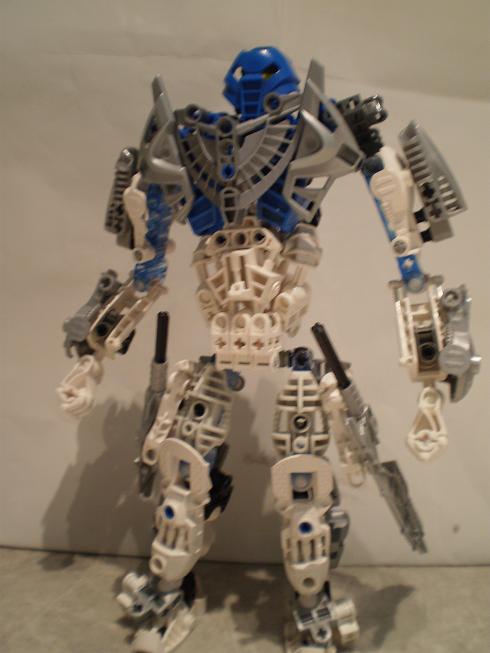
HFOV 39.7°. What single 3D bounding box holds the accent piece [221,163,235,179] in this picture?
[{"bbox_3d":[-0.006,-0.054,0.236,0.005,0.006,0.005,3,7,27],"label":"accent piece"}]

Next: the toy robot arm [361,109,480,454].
[{"bbox_3d":[0.058,-0.013,0.228,0.036,0.109,0.032,2,6,17],"label":"toy robot arm"}]

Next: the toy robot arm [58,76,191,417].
[{"bbox_3d":[-0.046,-0.029,0.266,0.041,0.124,0.036,4,7,32],"label":"toy robot arm"}]

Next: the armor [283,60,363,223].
[{"bbox_3d":[0.026,-0.061,0.231,0.027,0.053,0.019,2,6,19],"label":"armor"}]

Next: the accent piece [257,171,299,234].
[{"bbox_3d":[0.012,-0.043,0.241,0.016,0.022,0.012,3,7,25],"label":"accent piece"}]

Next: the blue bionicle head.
[{"bbox_3d":[0.007,-0.089,0.252,0.029,0.030,0.026,3,15,27],"label":"blue bionicle head"}]

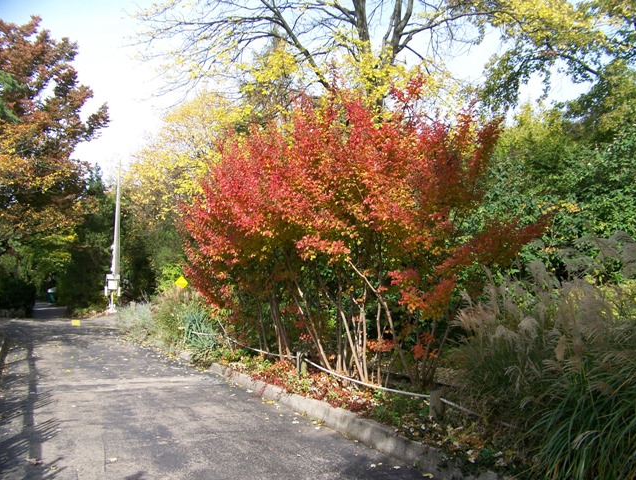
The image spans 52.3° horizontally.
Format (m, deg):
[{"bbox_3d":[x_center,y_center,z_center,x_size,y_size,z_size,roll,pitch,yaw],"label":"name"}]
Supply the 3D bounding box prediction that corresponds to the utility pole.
[{"bbox_3d":[-7.585,0.050,24.000,0.600,5.300,0.420,1,-3,-14],"label":"utility pole"}]

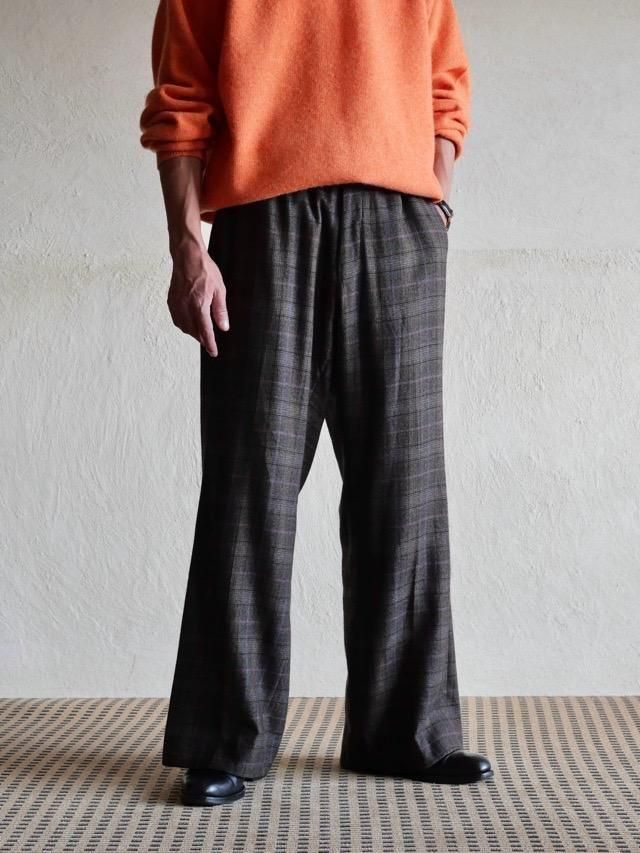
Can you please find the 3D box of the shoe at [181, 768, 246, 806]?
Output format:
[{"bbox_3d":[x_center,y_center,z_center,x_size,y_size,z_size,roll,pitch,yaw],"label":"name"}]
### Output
[{"bbox_3d":[-0.182,0.582,2.717,0.108,0.110,0.285,0,2,12],"label":"shoe"}]

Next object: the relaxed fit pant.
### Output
[{"bbox_3d":[-0.014,0.090,2.783,0.520,1.060,0.320,0,2,-8],"label":"relaxed fit pant"}]

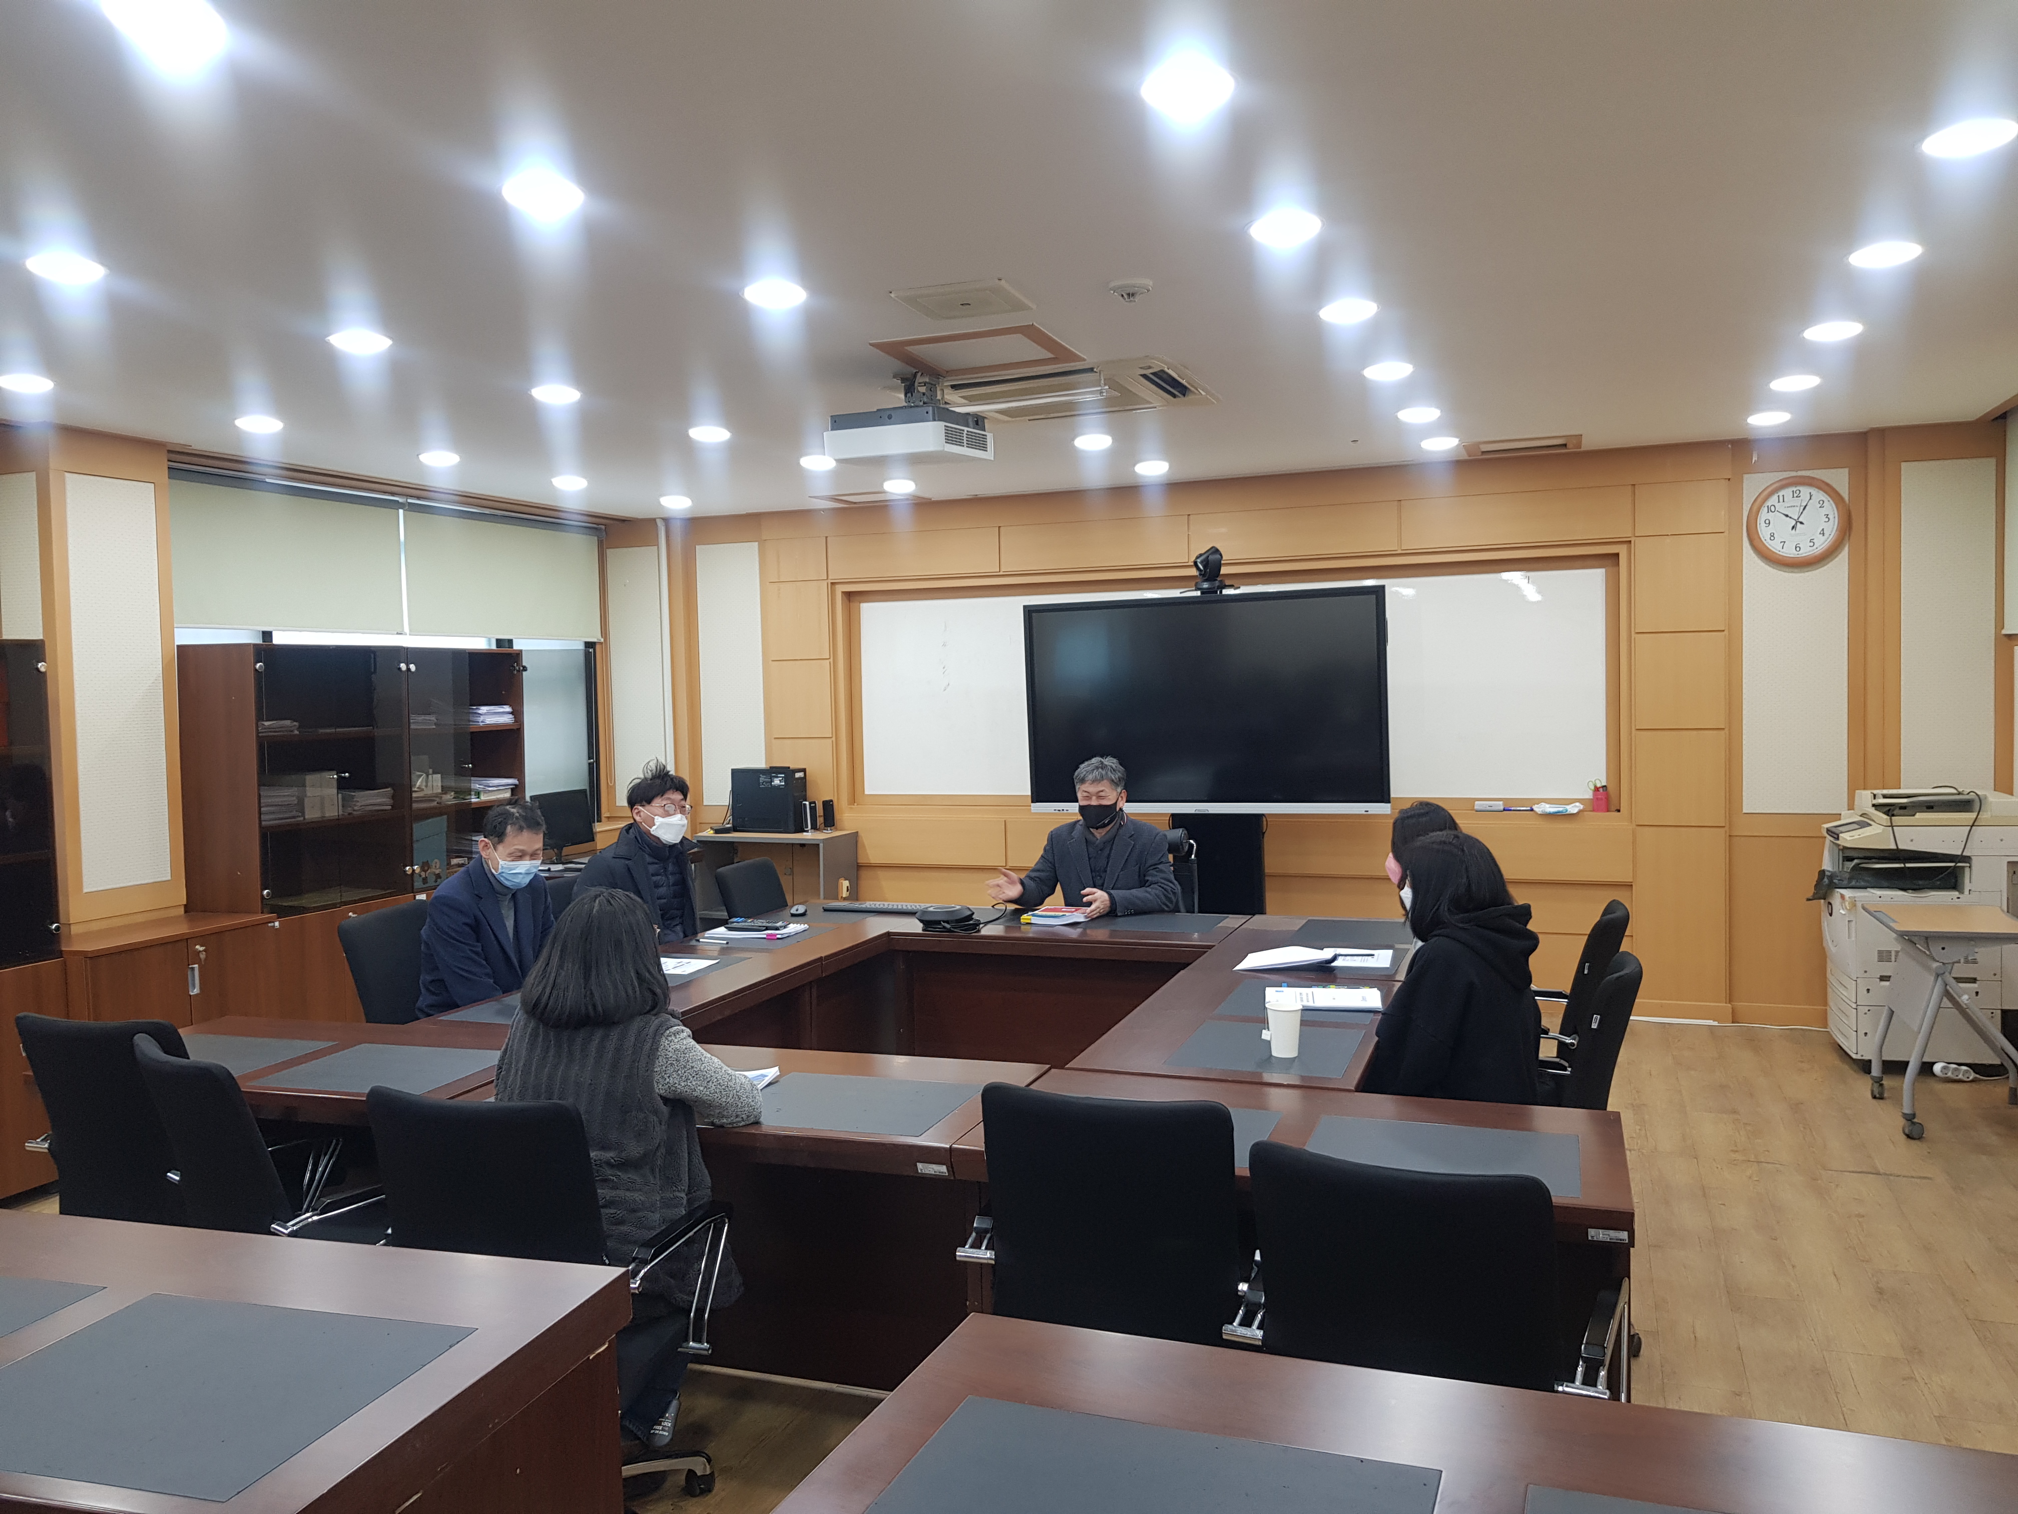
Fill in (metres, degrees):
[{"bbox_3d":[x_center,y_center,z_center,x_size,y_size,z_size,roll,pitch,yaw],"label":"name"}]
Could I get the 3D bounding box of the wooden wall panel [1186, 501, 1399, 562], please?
[{"bbox_3d":[1.373,-1.100,7.400,1.035,0.228,0.030,0,3,21],"label":"wooden wall panel"}]

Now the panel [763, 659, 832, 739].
[{"bbox_3d":[-1.150,-0.321,8.369,0.365,0.438,0.025,0,3,21],"label":"panel"}]

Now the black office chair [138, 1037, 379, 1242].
[{"bbox_3d":[-1.518,1.047,3.358,0.580,0.910,0.600,1,4,39],"label":"black office chair"}]

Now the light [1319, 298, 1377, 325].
[{"bbox_3d":[1.004,-1.319,4.497,0.160,0.030,0.160,0,2,20],"label":"light"}]

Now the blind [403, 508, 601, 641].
[{"bbox_3d":[-2.655,-0.961,8.116,0.040,0.640,1.566,0,3,21],"label":"blind"}]

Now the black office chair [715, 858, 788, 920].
[{"bbox_3d":[-0.822,0.887,6.073,0.600,0.900,0.580,0,3,21],"label":"black office chair"}]

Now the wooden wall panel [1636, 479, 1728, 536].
[{"bbox_3d":[2.990,-1.100,6.741,0.375,0.243,0.025,0,3,21],"label":"wooden wall panel"}]

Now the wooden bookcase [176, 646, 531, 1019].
[{"bbox_3d":[-2.898,0.455,6.934,0.400,1.877,1.680,0,2,20],"label":"wooden bookcase"}]

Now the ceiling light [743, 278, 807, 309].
[{"bbox_3d":[-0.578,-1.137,3.742,0.160,0.030,0.160,-1,3,0],"label":"ceiling light"}]

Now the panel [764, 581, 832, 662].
[{"bbox_3d":[-1.232,-0.788,8.793,0.420,0.450,0.030,0,2,20],"label":"panel"}]

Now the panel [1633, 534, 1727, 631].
[{"bbox_3d":[3.036,-0.786,6.856,0.386,0.437,0.020,0,3,21],"label":"panel"}]

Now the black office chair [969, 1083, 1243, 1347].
[{"bbox_3d":[0.283,1.024,2.882,0.580,0.910,0.600,0,3,23],"label":"black office chair"}]

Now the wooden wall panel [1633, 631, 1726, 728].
[{"bbox_3d":[3.002,-0.347,6.783,0.372,0.438,0.025,0,3,21],"label":"wooden wall panel"}]

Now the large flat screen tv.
[{"bbox_3d":[0.911,-0.243,7.120,1.724,1.018,0.090,0,3,21],"label":"large flat screen tv"}]

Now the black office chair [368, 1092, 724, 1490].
[{"bbox_3d":[-0.812,1.046,2.925,0.600,0.920,0.620,0,2,20],"label":"black office chair"}]

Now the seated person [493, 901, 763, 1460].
[{"bbox_3d":[-0.768,0.870,3.049,0.540,1.245,0.680,0,3,21],"label":"seated person"}]

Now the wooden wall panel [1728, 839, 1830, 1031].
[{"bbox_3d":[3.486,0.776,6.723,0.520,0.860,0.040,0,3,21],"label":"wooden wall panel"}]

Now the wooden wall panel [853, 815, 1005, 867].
[{"bbox_3d":[-0.460,0.462,8.274,0.934,0.268,0.020,0,3,21],"label":"wooden wall panel"}]

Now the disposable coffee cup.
[{"bbox_3d":[0.644,0.639,3.522,0.084,0.117,0.084,-1,3,0],"label":"disposable coffee cup"}]

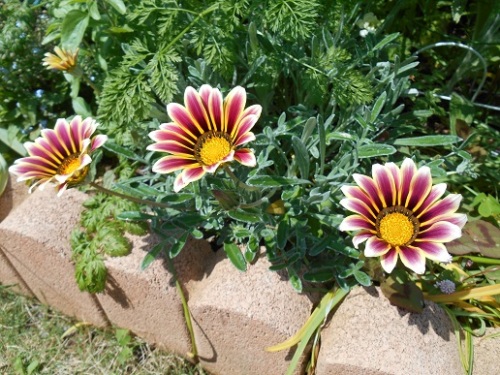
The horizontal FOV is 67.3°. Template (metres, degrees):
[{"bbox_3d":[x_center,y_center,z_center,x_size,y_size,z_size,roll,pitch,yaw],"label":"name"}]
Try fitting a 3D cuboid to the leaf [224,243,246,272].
[{"bbox_3d":[-0.014,0.064,0.348,0.013,0.006,0.030,-34,76,-9],"label":"leaf"}]

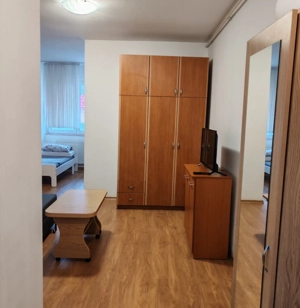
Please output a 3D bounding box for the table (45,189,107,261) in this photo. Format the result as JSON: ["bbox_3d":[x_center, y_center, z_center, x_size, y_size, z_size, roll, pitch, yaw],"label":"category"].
[{"bbox_3d":[-0.736,0.744,3.312,0.470,0.515,0.905,2,7,0],"label":"table"}]

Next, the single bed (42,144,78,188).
[{"bbox_3d":[-2.269,0.189,6.924,0.955,0.670,1.910,2,7,0],"label":"single bed"}]

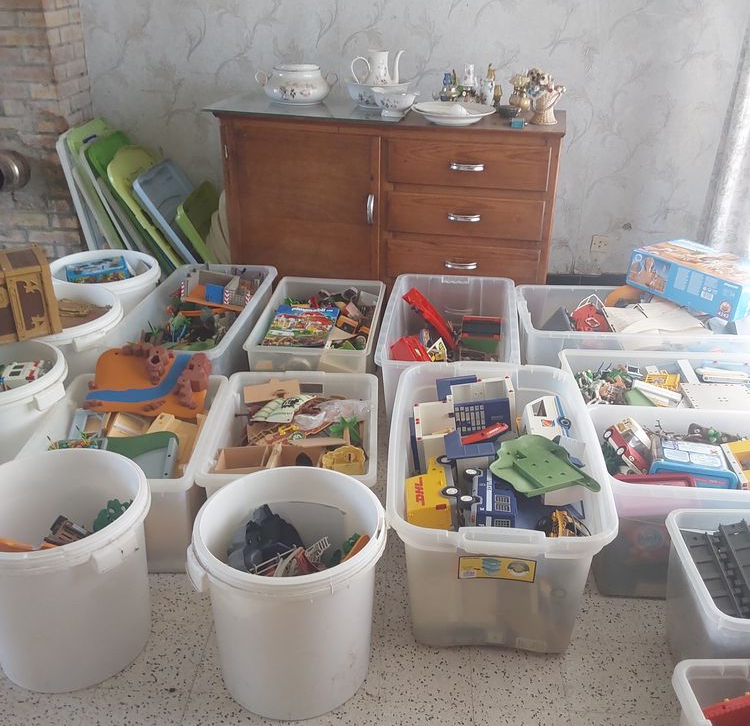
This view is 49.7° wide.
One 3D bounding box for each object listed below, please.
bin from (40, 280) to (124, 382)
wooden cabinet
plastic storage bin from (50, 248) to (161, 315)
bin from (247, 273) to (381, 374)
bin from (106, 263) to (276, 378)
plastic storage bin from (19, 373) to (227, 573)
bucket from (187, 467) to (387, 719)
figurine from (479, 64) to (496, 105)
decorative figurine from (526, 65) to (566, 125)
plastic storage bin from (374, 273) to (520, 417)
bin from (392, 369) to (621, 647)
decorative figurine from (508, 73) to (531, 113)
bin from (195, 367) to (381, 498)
[{"bbox_3d":[-1.029,-0.005,2.669,0.394,0.376,0.394,2,27,3],"label":"bin"},{"bbox_3d":[0.063,-0.604,3.358,1.340,0.840,0.455,6,27,11],"label":"wooden cabinet"},{"bbox_3d":[-0.970,-0.177,3.004,0.388,0.376,0.388,1,27,0],"label":"plastic storage bin"},{"bbox_3d":[-0.187,-0.037,2.832,0.388,0.300,0.610,3,27,5],"label":"bin"},{"bbox_3d":[-0.611,-0.044,2.794,0.390,0.340,0.760,5,28,8],"label":"bin"},{"bbox_3d":[-0.647,0.291,2.174,0.440,0.300,0.535,0,27,-1],"label":"plastic storage bin"},{"bbox_3d":[-0.169,0.486,1.706,0.395,0.380,0.390,2,27,2],"label":"bucket"},{"bbox_3d":[0.452,-1.112,3.252,0.069,0.167,0.065,6,27,11],"label":"figurine"},{"bbox_3d":[0.630,-0.979,2.970,0.141,0.187,0.120,6,27,11],"label":"decorative figurine"},{"bbox_3d":[0.253,-0.004,2.736,0.418,0.340,0.706,4,27,6],"label":"plastic storage bin"},{"bbox_3d":[0.286,0.341,2.047,0.488,0.360,0.760,2,27,3],"label":"bin"},{"bbox_3d":[0.575,-1.071,3.207,0.096,0.138,0.085,6,27,11],"label":"decorative figurine"},{"bbox_3d":[-0.207,0.290,2.182,0.430,0.300,0.545,1,27,1],"label":"bin"}]

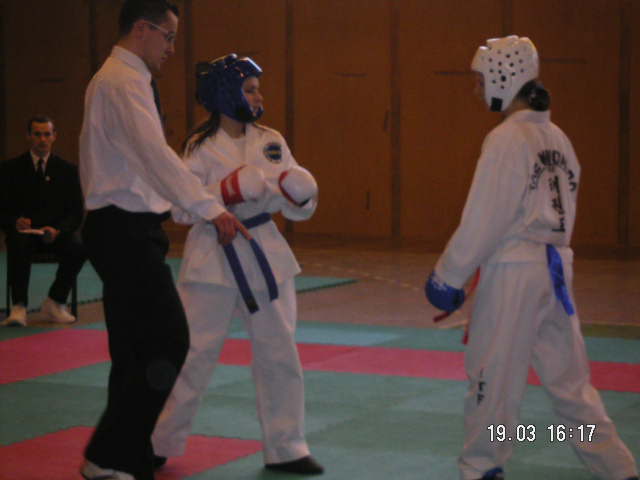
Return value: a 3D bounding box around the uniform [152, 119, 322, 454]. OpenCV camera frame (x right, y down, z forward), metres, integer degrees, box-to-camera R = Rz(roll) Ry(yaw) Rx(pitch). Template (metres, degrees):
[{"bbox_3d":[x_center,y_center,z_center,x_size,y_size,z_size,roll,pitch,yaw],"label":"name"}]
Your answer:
[{"bbox_3d":[-0.320,0.203,7.490,0.530,1.290,0.560,-3,5,-33],"label":"uniform"}]

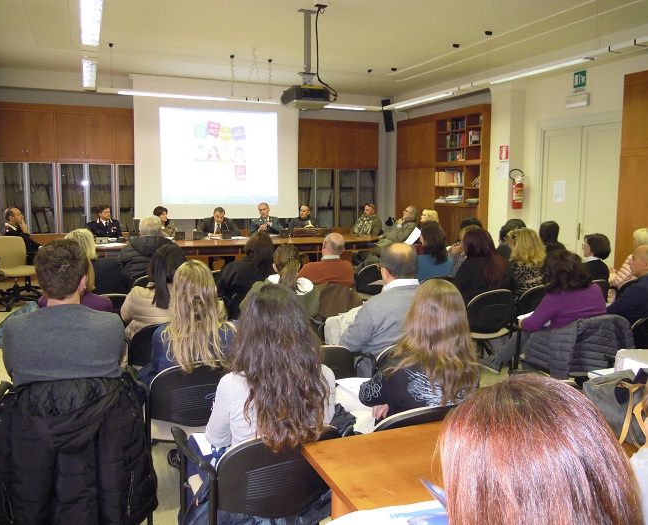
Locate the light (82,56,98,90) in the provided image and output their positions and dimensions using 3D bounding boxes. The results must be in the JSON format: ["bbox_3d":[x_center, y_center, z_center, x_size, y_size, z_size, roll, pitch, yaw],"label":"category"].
[{"bbox_3d":[-2.556,-2.079,6.198,0.150,0.090,1.820,-2,8,-23],"label":"light"}]

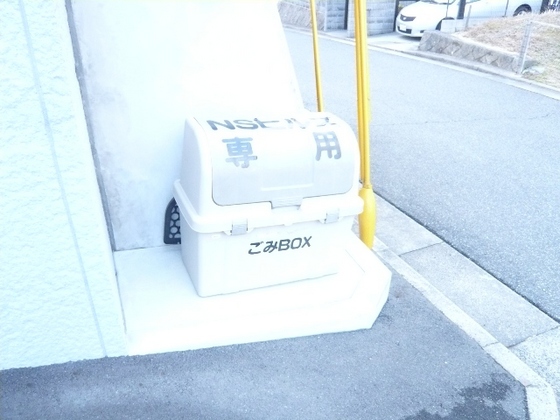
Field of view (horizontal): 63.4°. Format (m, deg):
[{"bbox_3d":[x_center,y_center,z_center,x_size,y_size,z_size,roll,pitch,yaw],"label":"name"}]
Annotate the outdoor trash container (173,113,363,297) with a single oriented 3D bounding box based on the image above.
[{"bbox_3d":[-0.083,-0.053,2.373,0.875,0.795,0.577,-7,26,-23],"label":"outdoor trash container"}]

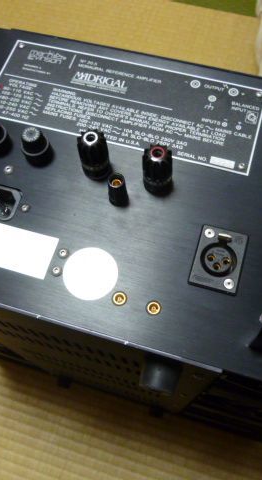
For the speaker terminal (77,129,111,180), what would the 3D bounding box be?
[{"bbox_3d":[-0.021,-0.049,0.257,0.016,0.032,0.016,-1,67,2],"label":"speaker terminal"}]

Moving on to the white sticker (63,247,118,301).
[{"bbox_3d":[-0.022,0.018,0.244,0.030,0.001,0.030,15,68,9],"label":"white sticker"}]

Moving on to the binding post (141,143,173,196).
[{"bbox_3d":[0.015,-0.039,0.251,0.016,0.032,0.016,-1,67,2],"label":"binding post"}]

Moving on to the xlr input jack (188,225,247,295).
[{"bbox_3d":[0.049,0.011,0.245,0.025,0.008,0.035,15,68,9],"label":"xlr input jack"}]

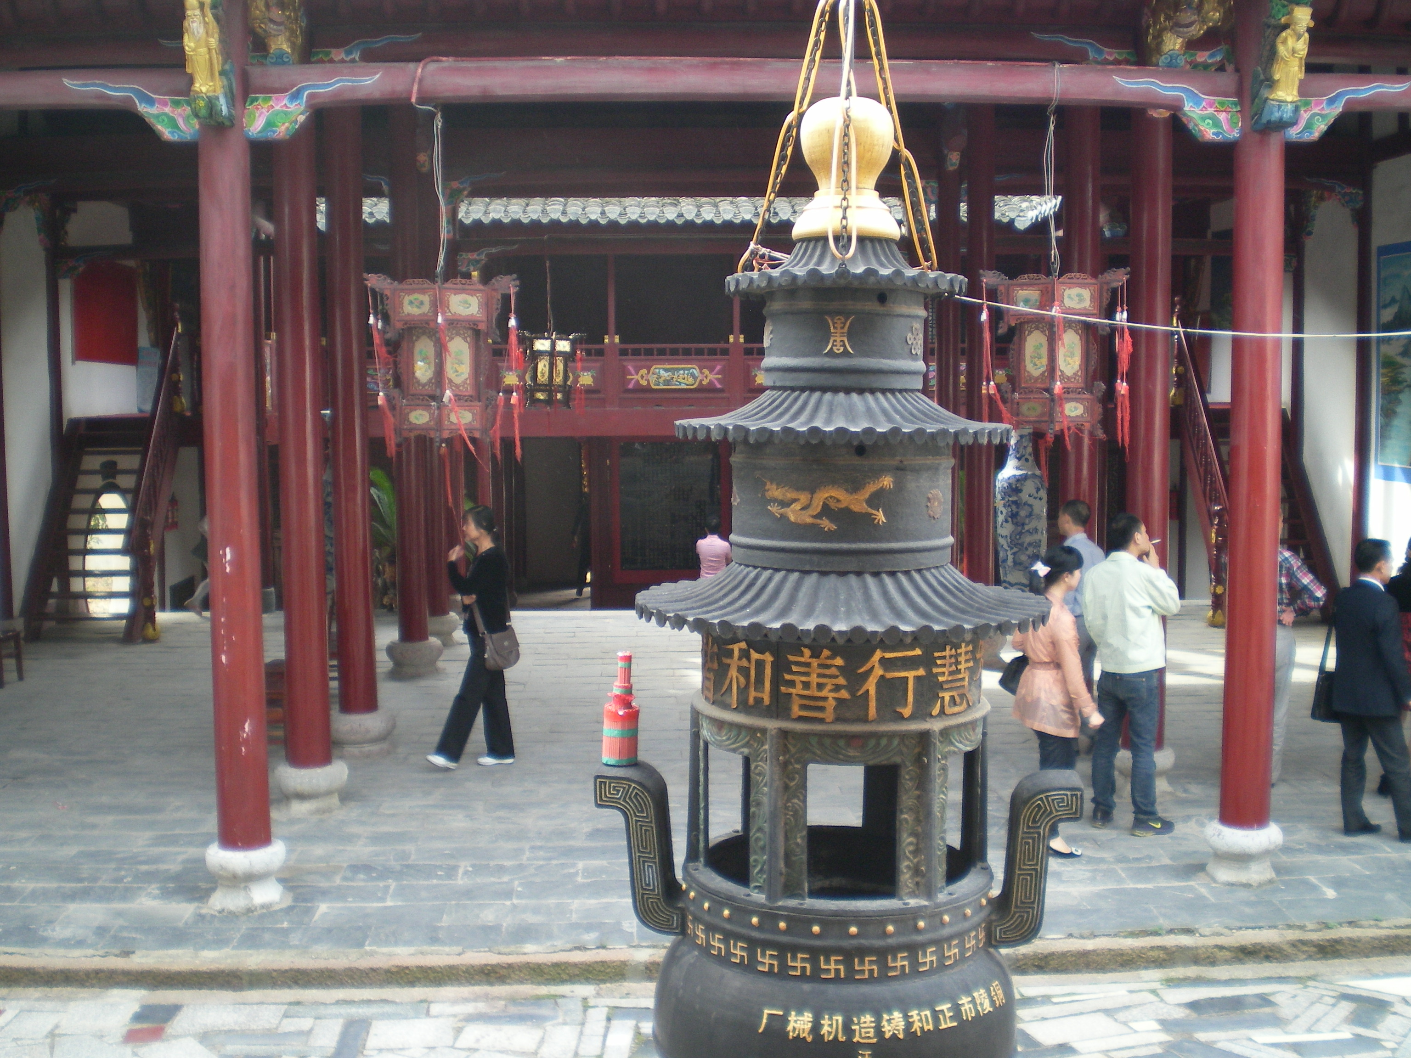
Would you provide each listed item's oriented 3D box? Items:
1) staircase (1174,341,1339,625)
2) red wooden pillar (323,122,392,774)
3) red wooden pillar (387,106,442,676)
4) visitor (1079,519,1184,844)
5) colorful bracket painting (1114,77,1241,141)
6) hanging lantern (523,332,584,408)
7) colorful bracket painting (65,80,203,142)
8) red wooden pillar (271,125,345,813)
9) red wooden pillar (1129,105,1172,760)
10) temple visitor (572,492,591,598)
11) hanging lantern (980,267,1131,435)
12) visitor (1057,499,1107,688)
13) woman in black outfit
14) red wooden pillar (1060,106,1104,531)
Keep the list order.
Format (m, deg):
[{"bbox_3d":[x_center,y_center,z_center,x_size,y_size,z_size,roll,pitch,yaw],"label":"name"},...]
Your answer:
[{"bbox_3d":[5.476,-0.615,15.698,1.324,3.016,1.642,-1,5,-3],"label":"staircase"},{"bbox_3d":[-2.339,-0.865,10.171,0.430,4.700,0.430,-1,5,-3],"label":"red wooden pillar"},{"bbox_3d":[-2.471,-1.227,12.876,0.440,4.894,0.440,-1,5,-3],"label":"red wooden pillar"},{"bbox_3d":[2.292,0.760,8.271,0.480,1.717,0.360,3,7,36],"label":"visitor"},{"bbox_3d":[2.135,-1.896,7.008,0.580,0.290,0.130,-1,5,-3],"label":"colorful bracket painting"},{"bbox_3d":[-1.647,-1.722,16.652,0.690,0.830,0.700,-1,5,-3],"label":"hanging lantern"},{"bbox_3d":[-2.506,-1.825,6.752,0.600,0.285,0.130,-1,5,-3],"label":"colorful bracket painting"},{"bbox_3d":[-2.288,-0.641,8.735,0.420,4.500,0.420,-1,5,-3],"label":"red wooden pillar"},{"bbox_3d":[2.539,-0.641,8.872,0.250,3.906,0.250,-1,5,-3],"label":"red wooden pillar"},{"bbox_3d":[-1.734,0.175,22.559,0.520,1.640,0.480,-1,5,-3],"label":"temple visitor"},{"bbox_3d":[1.610,-0.815,7.135,0.670,0.760,0.700,-1,5,-3],"label":"hanging lantern"},{"bbox_3d":[2.400,0.644,9.873,0.320,1.680,0.460,3,6,31],"label":"visitor"},{"bbox_3d":[-1.484,0.674,9.856,0.540,1.655,0.430,-1,5,-3],"label":"woman in black outfit"},{"bbox_3d":[2.472,-0.911,10.306,0.250,4.133,0.250,-1,5,-3],"label":"red wooden pillar"}]

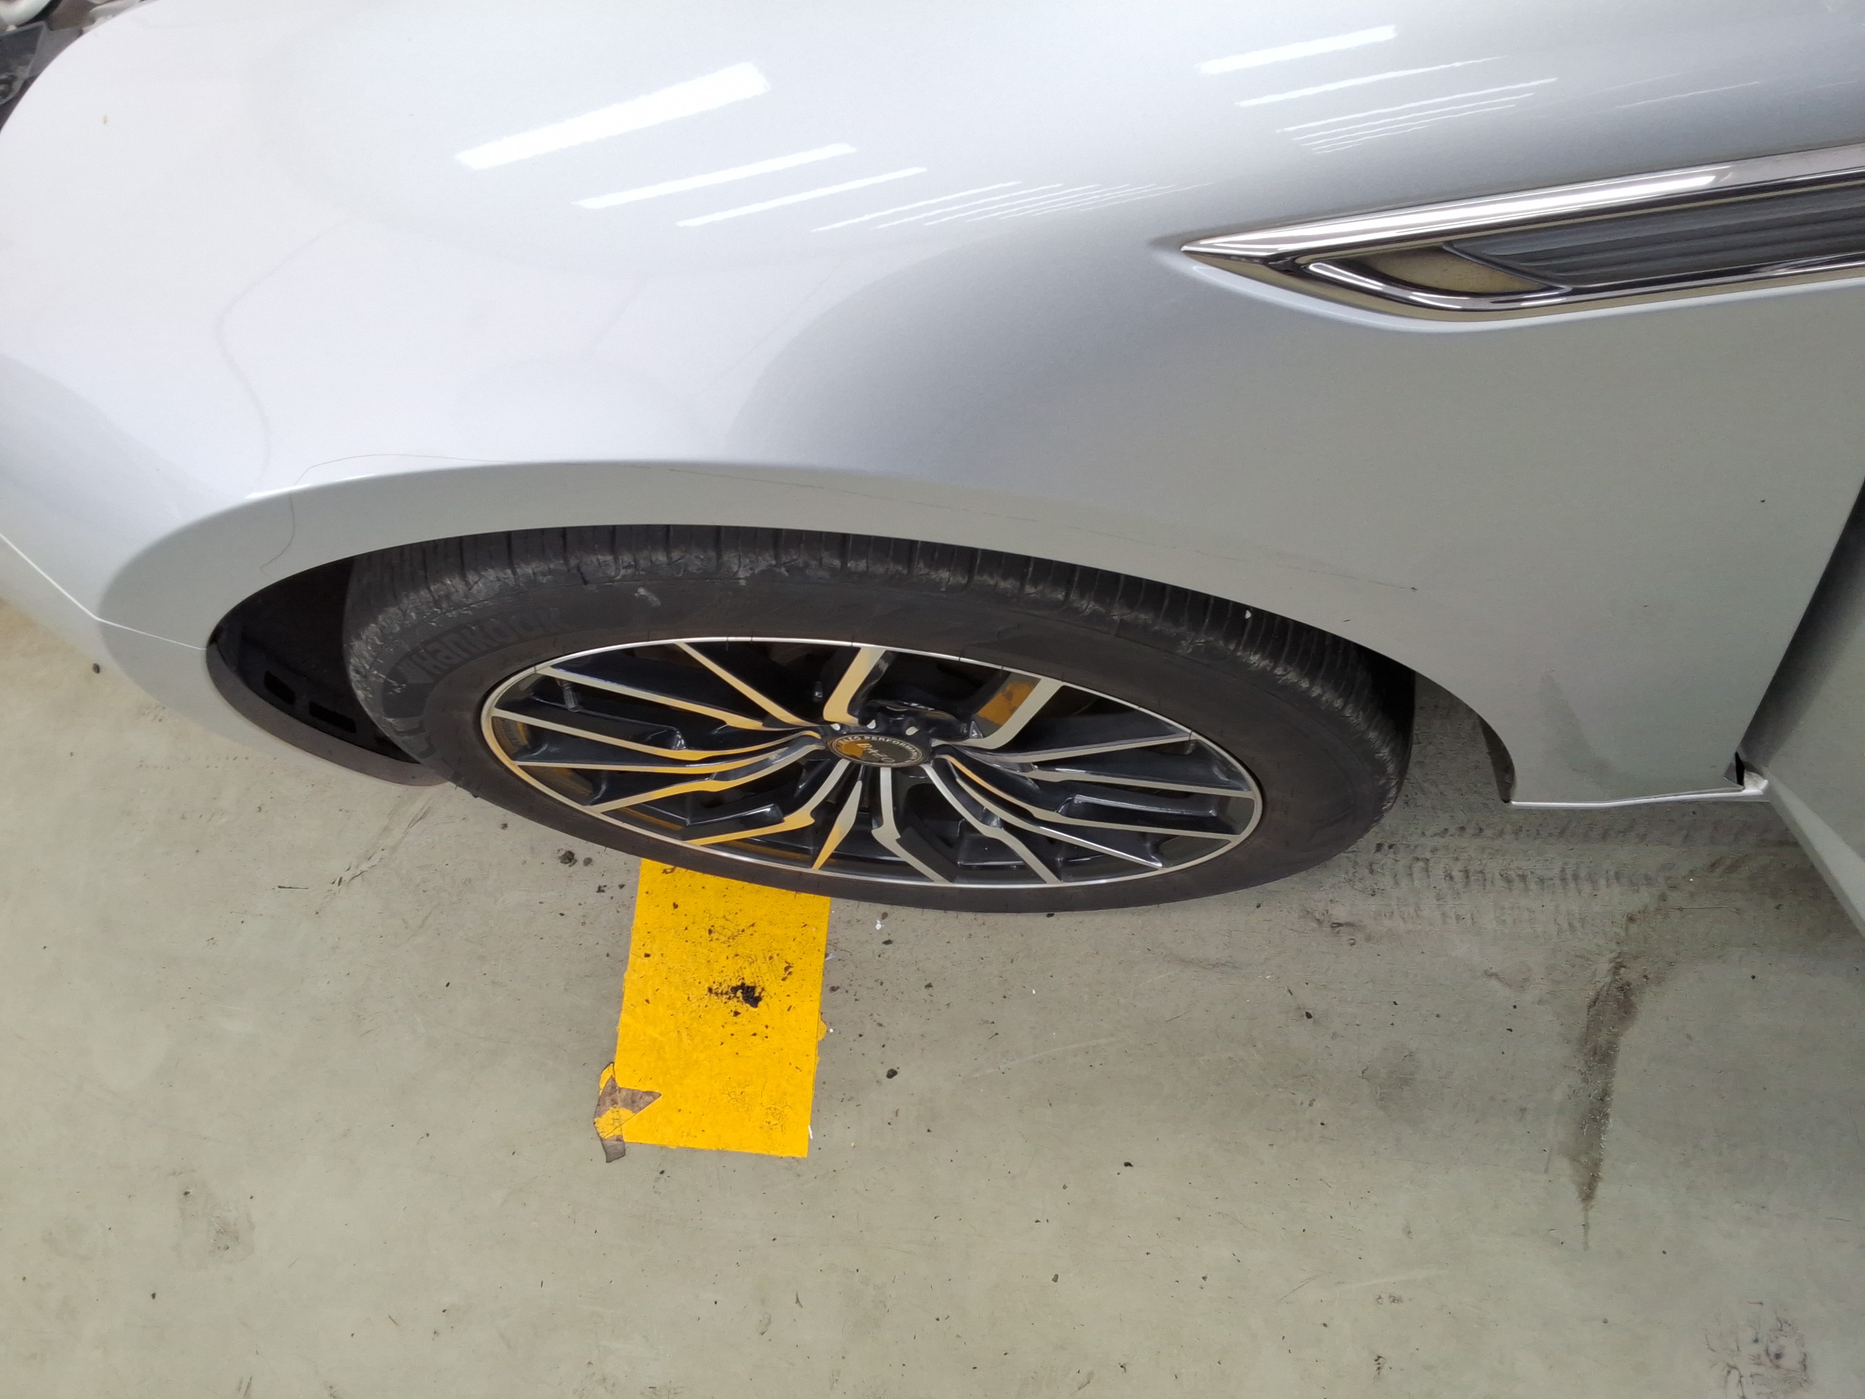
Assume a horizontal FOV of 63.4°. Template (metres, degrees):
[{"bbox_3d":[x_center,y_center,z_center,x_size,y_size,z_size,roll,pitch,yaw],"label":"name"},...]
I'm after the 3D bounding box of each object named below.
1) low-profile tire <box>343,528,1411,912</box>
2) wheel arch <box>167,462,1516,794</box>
[{"bbox_3d":[-0.028,-0.048,1.024,0.676,0.672,0.240,3,69,10],"label":"low-profile tire"},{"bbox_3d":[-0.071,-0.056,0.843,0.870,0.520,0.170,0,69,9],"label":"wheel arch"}]

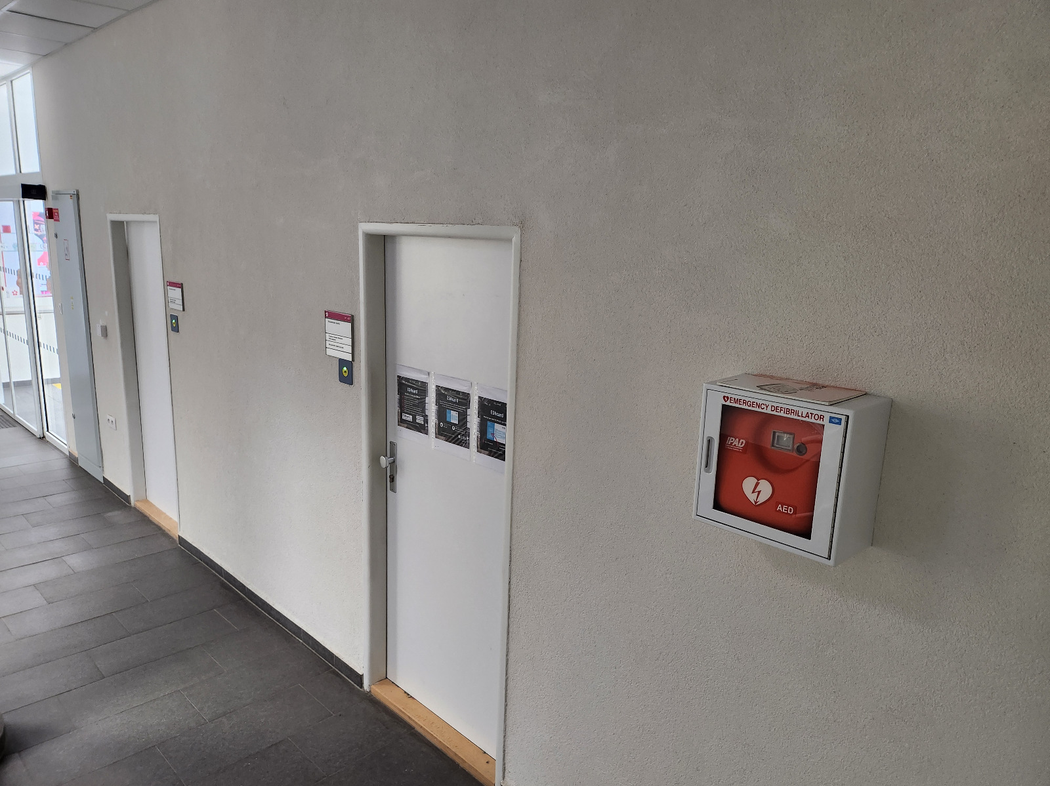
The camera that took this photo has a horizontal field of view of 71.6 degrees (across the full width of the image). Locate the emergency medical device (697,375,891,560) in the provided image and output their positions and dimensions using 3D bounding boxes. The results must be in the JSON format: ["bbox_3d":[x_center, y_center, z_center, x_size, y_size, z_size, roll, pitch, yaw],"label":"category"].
[{"bbox_3d":[0.589,0.156,1.637,0.340,0.328,0.182,13,17,42],"label":"emergency medical device"}]

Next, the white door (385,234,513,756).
[{"bbox_3d":[-0.294,0.402,2.826,0.790,1.976,0.040,13,17,42],"label":"white door"}]

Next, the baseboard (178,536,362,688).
[{"bbox_3d":[-1.470,1.121,3.947,2.050,0.075,0.015,13,17,42],"label":"baseboard"}]

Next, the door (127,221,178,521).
[{"bbox_3d":[-2.381,-0.101,4.775,0.790,1.989,0.040,13,17,42],"label":"door"}]

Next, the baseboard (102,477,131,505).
[{"bbox_3d":[-3.042,0.747,5.416,0.582,0.075,0.015,13,17,42],"label":"baseboard"}]

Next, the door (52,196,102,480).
[{"bbox_3d":[-3.358,-0.393,5.510,0.596,2.200,0.040,13,17,42],"label":"door"}]

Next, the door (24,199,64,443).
[{"bbox_3d":[-4.132,-0.594,6.287,0.607,2.071,0.060,13,17,42],"label":"door"}]

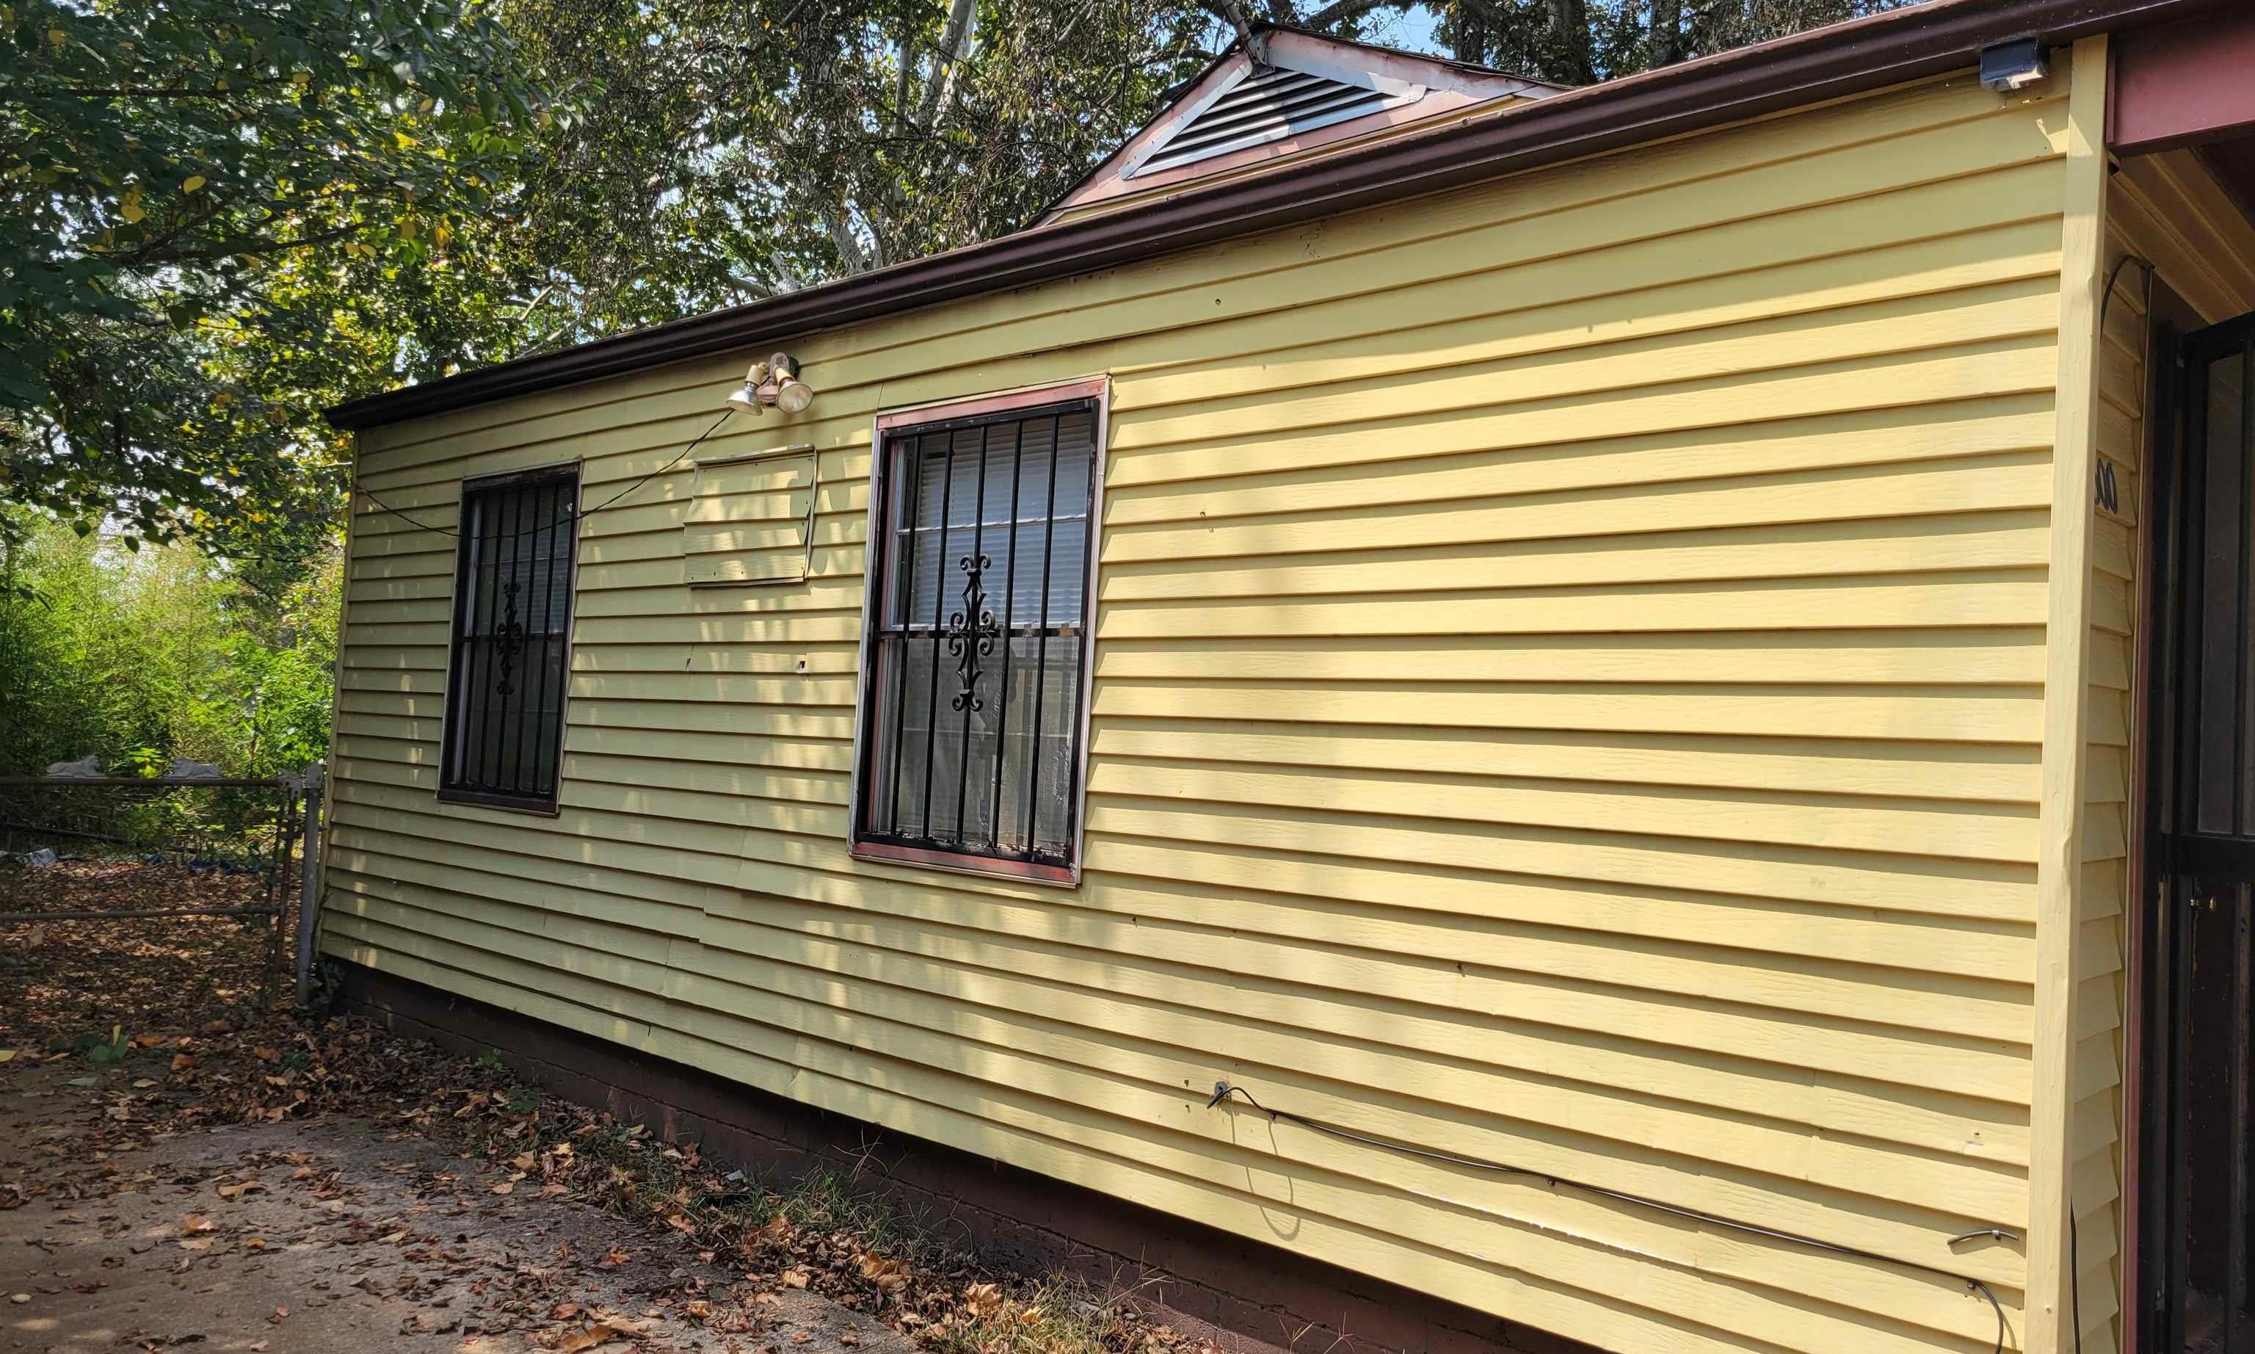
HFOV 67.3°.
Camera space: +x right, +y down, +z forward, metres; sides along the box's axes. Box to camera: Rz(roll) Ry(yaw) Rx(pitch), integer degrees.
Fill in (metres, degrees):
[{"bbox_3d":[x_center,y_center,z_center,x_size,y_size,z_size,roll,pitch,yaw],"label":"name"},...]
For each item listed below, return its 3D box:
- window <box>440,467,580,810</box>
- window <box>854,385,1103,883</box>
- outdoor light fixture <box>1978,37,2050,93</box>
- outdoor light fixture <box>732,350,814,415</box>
[{"bbox_3d":[-2.493,-0.157,6.815,0.980,1.310,0.050,1,-4,44],"label":"window"},{"bbox_3d":[-0.438,-0.130,4.855,1.000,1.345,0.090,1,-4,44],"label":"window"},{"bbox_3d":[1.552,-1.068,2.966,0.095,0.083,0.075,1,-4,44],"label":"outdoor light fixture"},{"bbox_3d":[-1.145,-0.946,5.461,0.270,0.215,0.200,1,-4,44],"label":"outdoor light fixture"}]

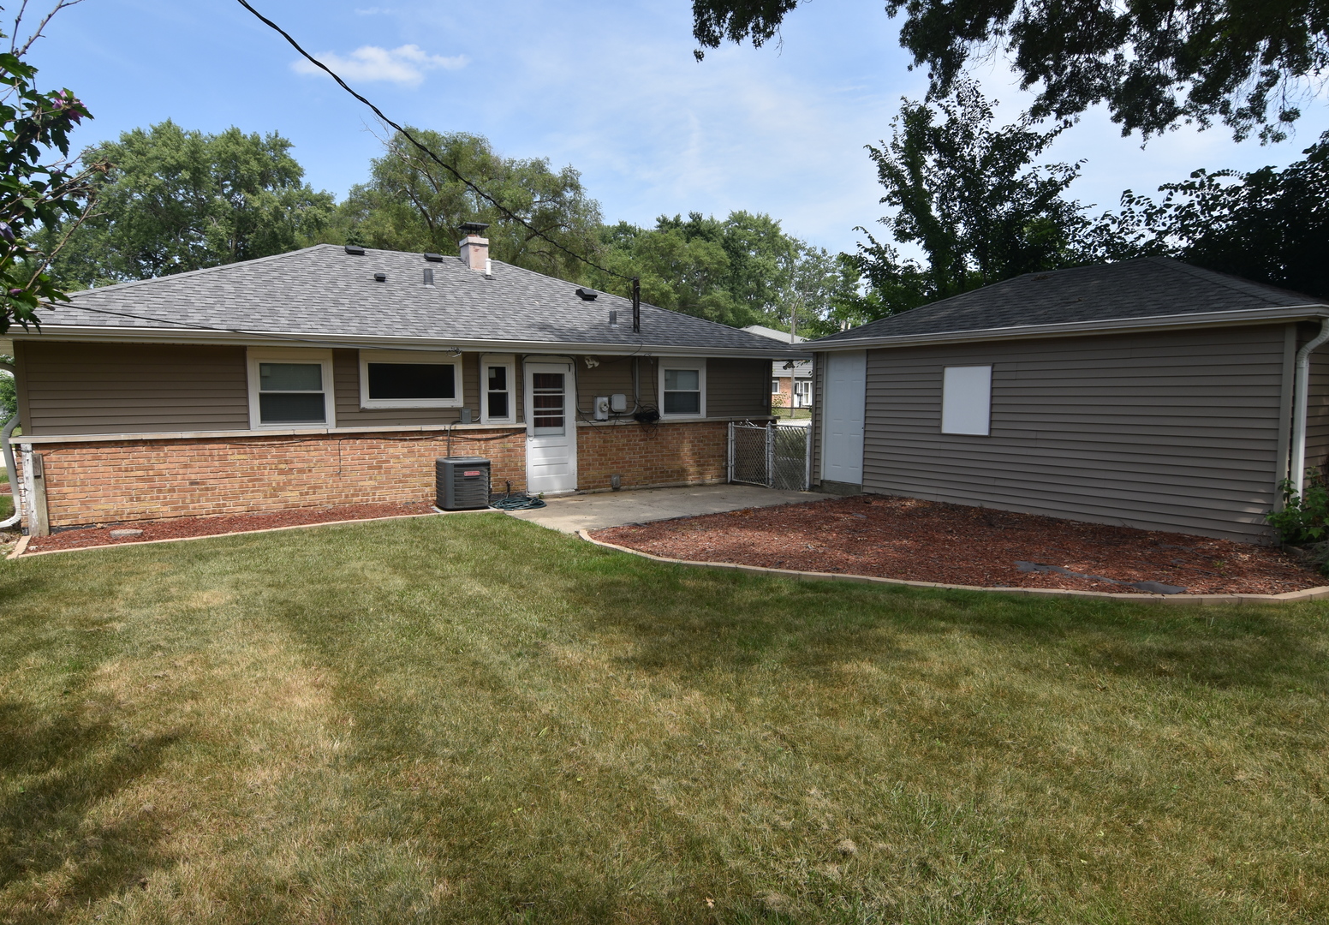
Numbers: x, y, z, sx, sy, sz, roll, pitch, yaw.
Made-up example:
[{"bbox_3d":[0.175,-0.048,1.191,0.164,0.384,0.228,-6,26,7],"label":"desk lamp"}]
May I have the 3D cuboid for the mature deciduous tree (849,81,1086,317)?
[{"bbox_3d":[7.698,-4.878,18.949,5.800,9.500,5.500,-3,6,-29],"label":"mature deciduous tree"}]

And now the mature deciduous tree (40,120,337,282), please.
[{"bbox_3d":[-25.347,-10.100,39.765,14.500,16.100,13.500,-3,6,-29],"label":"mature deciduous tree"}]

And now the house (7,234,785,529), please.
[{"bbox_3d":[-4.580,-1.925,14.268,11.800,4.350,8.900,-3,6,-29],"label":"house"}]

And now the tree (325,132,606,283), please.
[{"bbox_3d":[-11.318,-10.750,42.795,15.000,16.800,13.500,-3,6,-29],"label":"tree"}]

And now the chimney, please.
[{"bbox_3d":[-3.645,-4.102,14.093,0.420,0.900,0.660,-3,6,-29],"label":"chimney"}]

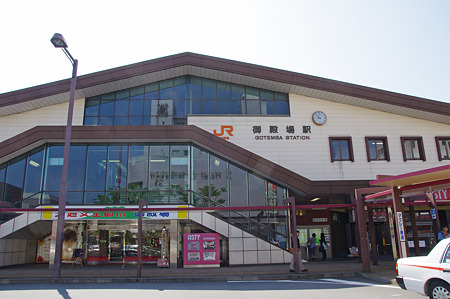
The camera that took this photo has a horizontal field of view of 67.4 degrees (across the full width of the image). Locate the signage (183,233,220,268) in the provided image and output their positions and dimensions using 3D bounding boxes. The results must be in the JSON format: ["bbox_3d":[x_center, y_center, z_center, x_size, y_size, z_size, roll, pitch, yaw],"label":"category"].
[{"bbox_3d":[-1.151,5.118,17.084,1.833,1.671,0.250,0,-14,-3],"label":"signage"}]

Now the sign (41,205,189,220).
[{"bbox_3d":[-5.729,3.297,17.556,7.444,0.770,0.100,0,-14,-3],"label":"sign"}]

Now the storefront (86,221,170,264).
[{"bbox_3d":[-5.773,5.546,20.122,4.788,2.512,0.400,0,-14,-3],"label":"storefront"}]

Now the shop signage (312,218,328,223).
[{"bbox_3d":[6.003,4.463,21.189,0.957,0.270,0.080,0,-14,-3],"label":"shop signage"}]

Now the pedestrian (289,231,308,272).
[{"bbox_3d":[3.209,4.436,14.719,0.780,1.706,0.500,0,-14,-3],"label":"pedestrian"}]

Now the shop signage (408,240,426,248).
[{"bbox_3d":[11.637,5.750,20.405,1.089,0.395,0.040,0,-14,-3],"label":"shop signage"}]

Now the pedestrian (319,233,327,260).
[{"bbox_3d":[5.877,5.838,20.256,0.480,1.540,0.380,-2,-14,5],"label":"pedestrian"}]

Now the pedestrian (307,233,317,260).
[{"bbox_3d":[5.292,5.875,20.387,0.550,1.550,0.380,-2,-14,3],"label":"pedestrian"}]

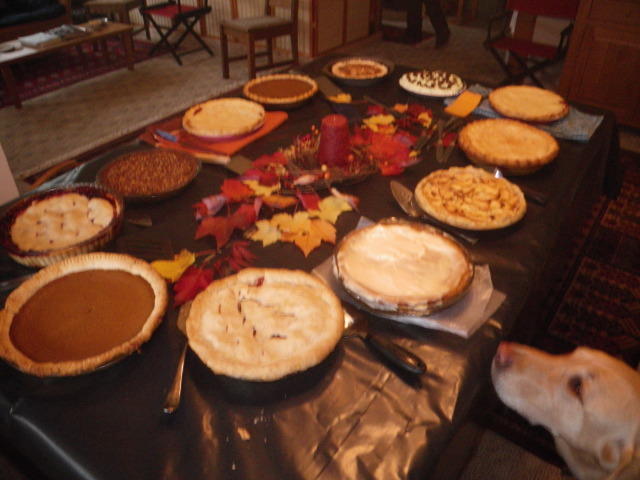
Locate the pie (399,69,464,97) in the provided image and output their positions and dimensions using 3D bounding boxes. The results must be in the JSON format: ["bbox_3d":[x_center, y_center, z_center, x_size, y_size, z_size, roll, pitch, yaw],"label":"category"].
[{"bbox_3d":[0.398,-0.560,1.859,0.237,0.050,0.237,2,36,0],"label":"pie"}]

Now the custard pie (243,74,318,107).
[{"bbox_3d":[-0.132,-0.502,1.756,0.249,0.048,0.249,2,36,0],"label":"custard pie"}]

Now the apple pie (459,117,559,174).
[{"bbox_3d":[0.518,-0.260,1.437,0.265,0.060,0.265,2,36,0],"label":"apple pie"}]

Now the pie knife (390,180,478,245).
[{"bbox_3d":[0.258,-0.072,1.189,0.070,0.030,0.292,-14,39,-21],"label":"pie knife"}]

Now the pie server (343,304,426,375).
[{"bbox_3d":[0.068,0.145,0.863,0.265,0.045,0.060,29,43,32],"label":"pie server"}]

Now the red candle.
[{"bbox_3d":[0.040,-0.261,1.352,0.074,0.115,0.074,2,36,0],"label":"red candle"}]

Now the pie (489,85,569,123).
[{"bbox_3d":[0.677,-0.439,1.696,0.250,0.048,0.250,2,36,0],"label":"pie"}]

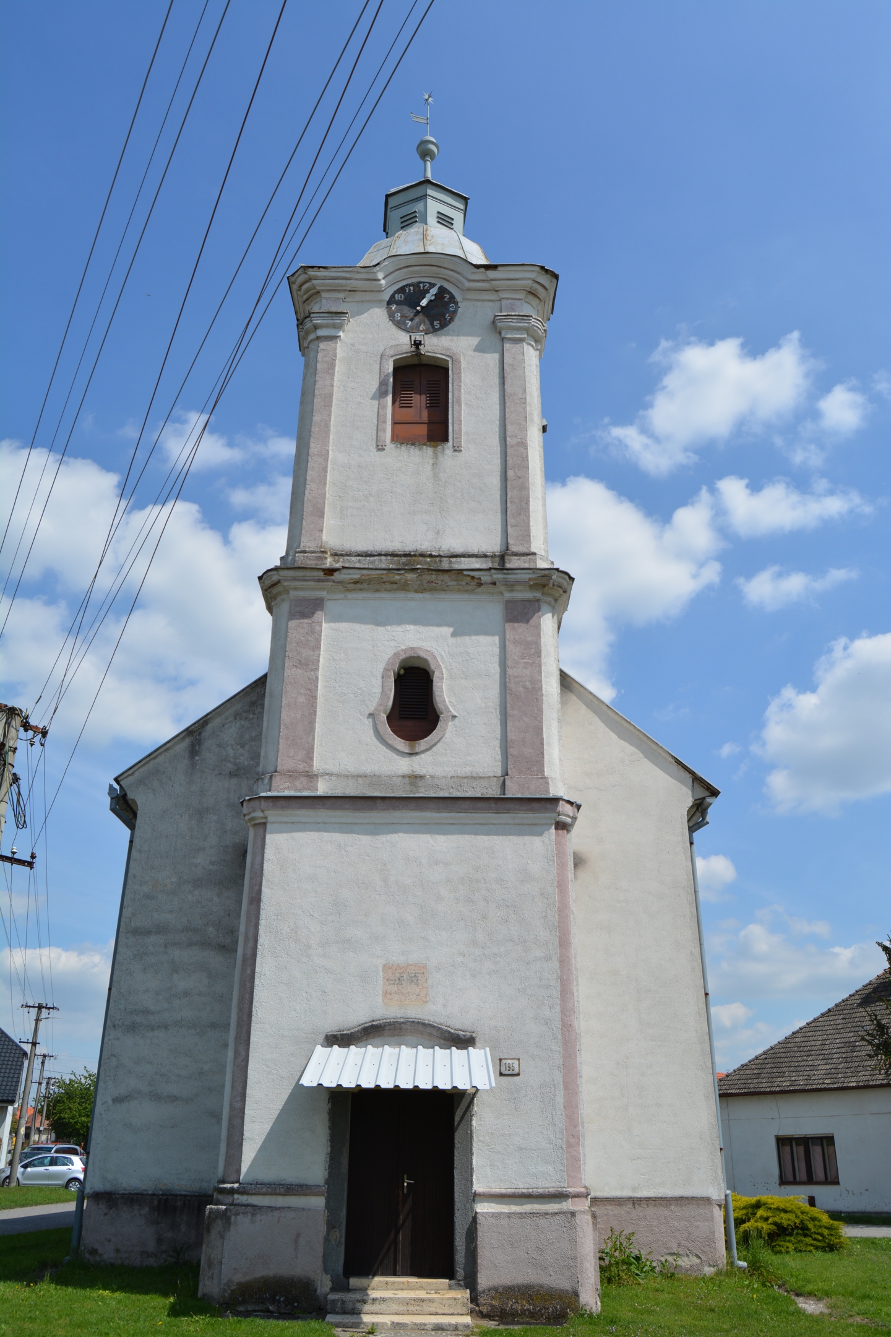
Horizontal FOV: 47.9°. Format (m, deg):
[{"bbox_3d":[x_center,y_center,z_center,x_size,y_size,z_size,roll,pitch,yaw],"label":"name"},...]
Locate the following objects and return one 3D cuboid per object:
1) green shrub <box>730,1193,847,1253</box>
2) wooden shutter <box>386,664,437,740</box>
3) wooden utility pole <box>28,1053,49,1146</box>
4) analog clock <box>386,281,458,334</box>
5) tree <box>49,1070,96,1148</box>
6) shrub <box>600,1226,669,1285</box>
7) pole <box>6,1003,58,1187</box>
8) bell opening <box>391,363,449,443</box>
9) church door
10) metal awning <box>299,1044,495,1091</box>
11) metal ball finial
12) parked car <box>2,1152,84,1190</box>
[{"bbox_3d":[6.597,10.950,19.876,2.600,1.050,2.300,0,-26,0],"label":"green shrub"},{"bbox_3d":[-0.472,0.546,14.729,0.770,1.330,0.200,0,-26,0],"label":"wooden shutter"},{"bbox_3d":[-25.850,28.115,63.098,0.270,7.500,0.270,0,-26,0],"label":"wooden utility pole"},{"bbox_3d":[-0.410,-6.485,17.948,1.300,1.300,0.100,1,-26,0],"label":"analog clock"},{"bbox_3d":[-29.060,36.122,80.255,5.600,7.800,5.600,9,-28,-17],"label":"tree"},{"bbox_3d":[2.754,8.749,15.007,1.100,0.770,0.850,0,-26,0],"label":"shrub"},{"bbox_3d":[-16.548,16.784,39.655,1.520,6.980,0.320,9,-28,-17],"label":"pole"},{"bbox_3d":[-0.428,-4.570,17.302,0.990,1.850,0.090,0,-26,0],"label":"bell opening"},{"bbox_3d":[-0.521,5.972,11.771,1.270,2.060,0.100,1,-26,0],"label":"church door"},{"bbox_3d":[-0.517,4.574,11.520,2.120,0.560,1.420,1,-26,0],"label":"metal awning"},{"bbox_3d":[-0.402,-11.655,22.952,0.510,1.360,0.510,0,-26,0],"label":"metal ball finial"},{"bbox_3d":[-16.336,20.583,40.890,3.780,1.530,1.700,6,-27,-11],"label":"parked car"}]

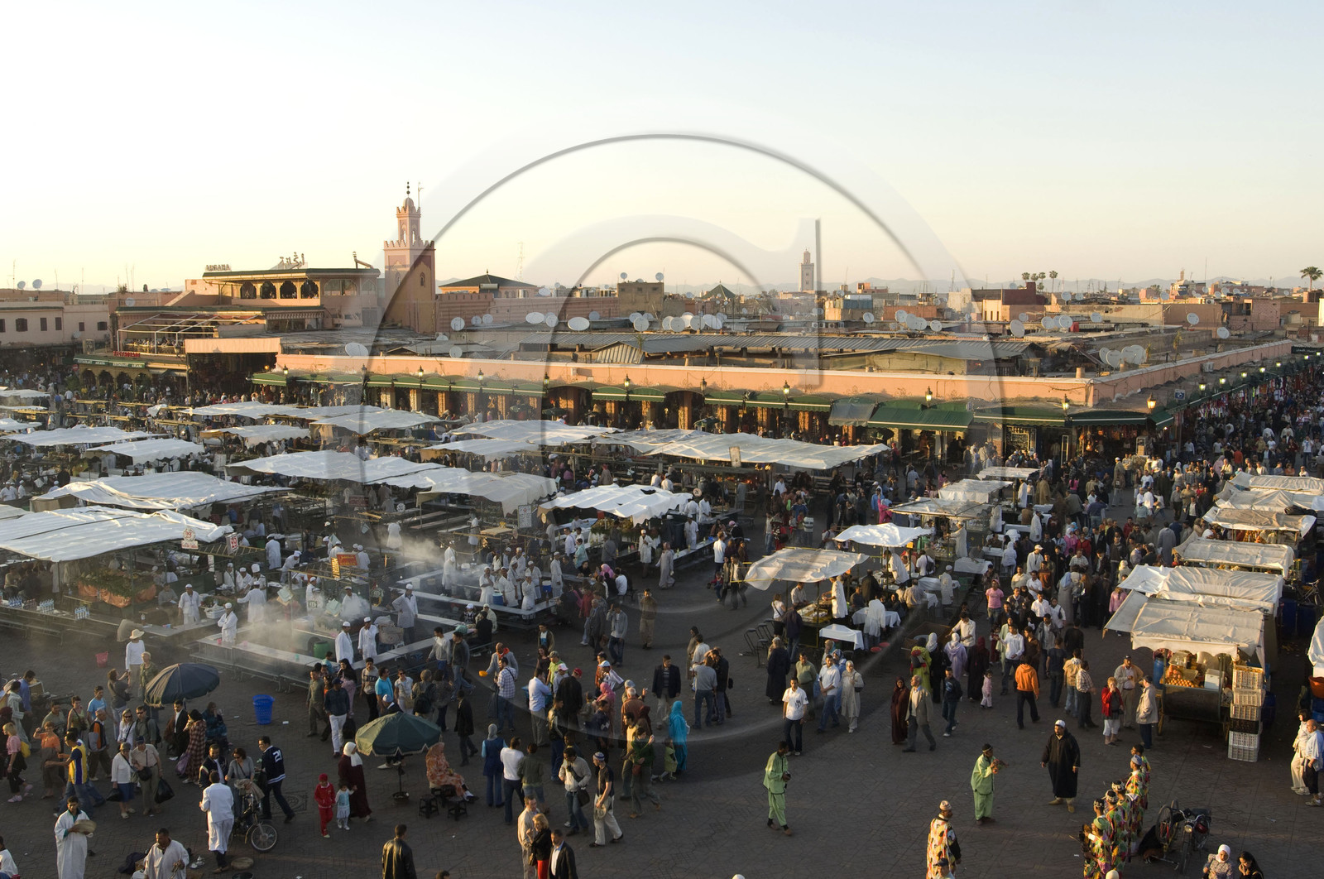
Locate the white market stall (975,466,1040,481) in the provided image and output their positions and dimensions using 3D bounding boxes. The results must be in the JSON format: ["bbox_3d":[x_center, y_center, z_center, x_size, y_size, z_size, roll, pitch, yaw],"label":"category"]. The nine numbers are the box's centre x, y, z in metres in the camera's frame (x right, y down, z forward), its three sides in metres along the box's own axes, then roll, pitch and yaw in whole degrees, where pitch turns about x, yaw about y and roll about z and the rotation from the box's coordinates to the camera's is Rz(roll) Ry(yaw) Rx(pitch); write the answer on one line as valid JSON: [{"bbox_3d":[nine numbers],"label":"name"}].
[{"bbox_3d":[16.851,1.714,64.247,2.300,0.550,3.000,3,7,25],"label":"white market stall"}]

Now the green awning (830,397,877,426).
[{"bbox_3d":[12.388,-1.680,85.289,3.050,1.500,1.400,4,7,33],"label":"green awning"}]

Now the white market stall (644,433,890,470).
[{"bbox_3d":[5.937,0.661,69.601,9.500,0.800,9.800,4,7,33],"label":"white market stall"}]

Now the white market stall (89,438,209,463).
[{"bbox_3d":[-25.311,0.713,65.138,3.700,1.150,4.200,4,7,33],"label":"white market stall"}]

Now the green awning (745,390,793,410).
[{"bbox_3d":[6.842,-2.526,84.167,3.050,0.950,0.950,4,8,35],"label":"green awning"}]

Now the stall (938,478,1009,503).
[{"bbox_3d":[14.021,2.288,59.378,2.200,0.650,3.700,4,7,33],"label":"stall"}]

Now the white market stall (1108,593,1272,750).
[{"bbox_3d":[12.242,5.442,31.020,3.050,2.650,2.300,4,7,33],"label":"white market stall"}]

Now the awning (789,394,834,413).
[{"bbox_3d":[9.872,-2.376,87.314,3.050,1.050,0.900,4,7,33],"label":"awning"}]

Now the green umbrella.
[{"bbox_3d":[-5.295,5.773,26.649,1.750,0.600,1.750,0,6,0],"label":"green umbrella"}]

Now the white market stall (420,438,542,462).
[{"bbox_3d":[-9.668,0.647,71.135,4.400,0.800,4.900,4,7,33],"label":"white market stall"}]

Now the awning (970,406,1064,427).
[{"bbox_3d":[21.548,-1.436,79.509,5.600,1.050,1.100,4,7,33],"label":"awning"}]

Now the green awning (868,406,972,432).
[{"bbox_3d":[16.243,-1.183,82.772,6.600,1.250,1.400,4,7,33],"label":"green awning"}]

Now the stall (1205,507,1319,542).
[{"bbox_3d":[20.510,3.883,45.536,3.400,2.600,2.200,4,7,33],"label":"stall"}]

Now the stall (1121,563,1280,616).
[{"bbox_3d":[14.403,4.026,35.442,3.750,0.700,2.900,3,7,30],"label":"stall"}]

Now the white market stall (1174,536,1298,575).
[{"bbox_3d":[17.009,4.561,39.323,3.200,2.600,2.100,4,7,33],"label":"white market stall"}]

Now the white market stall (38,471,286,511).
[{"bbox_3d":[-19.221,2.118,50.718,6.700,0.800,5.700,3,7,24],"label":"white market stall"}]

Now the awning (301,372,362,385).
[{"bbox_3d":[-28.030,-5.063,112.297,6.700,0.950,0.900,4,7,33],"label":"awning"}]

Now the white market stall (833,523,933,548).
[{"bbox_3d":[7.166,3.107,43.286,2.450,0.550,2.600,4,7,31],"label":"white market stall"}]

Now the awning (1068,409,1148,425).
[{"bbox_3d":[26.148,-1.286,77.200,4.900,0.950,1.100,-1,6,-12],"label":"awning"}]

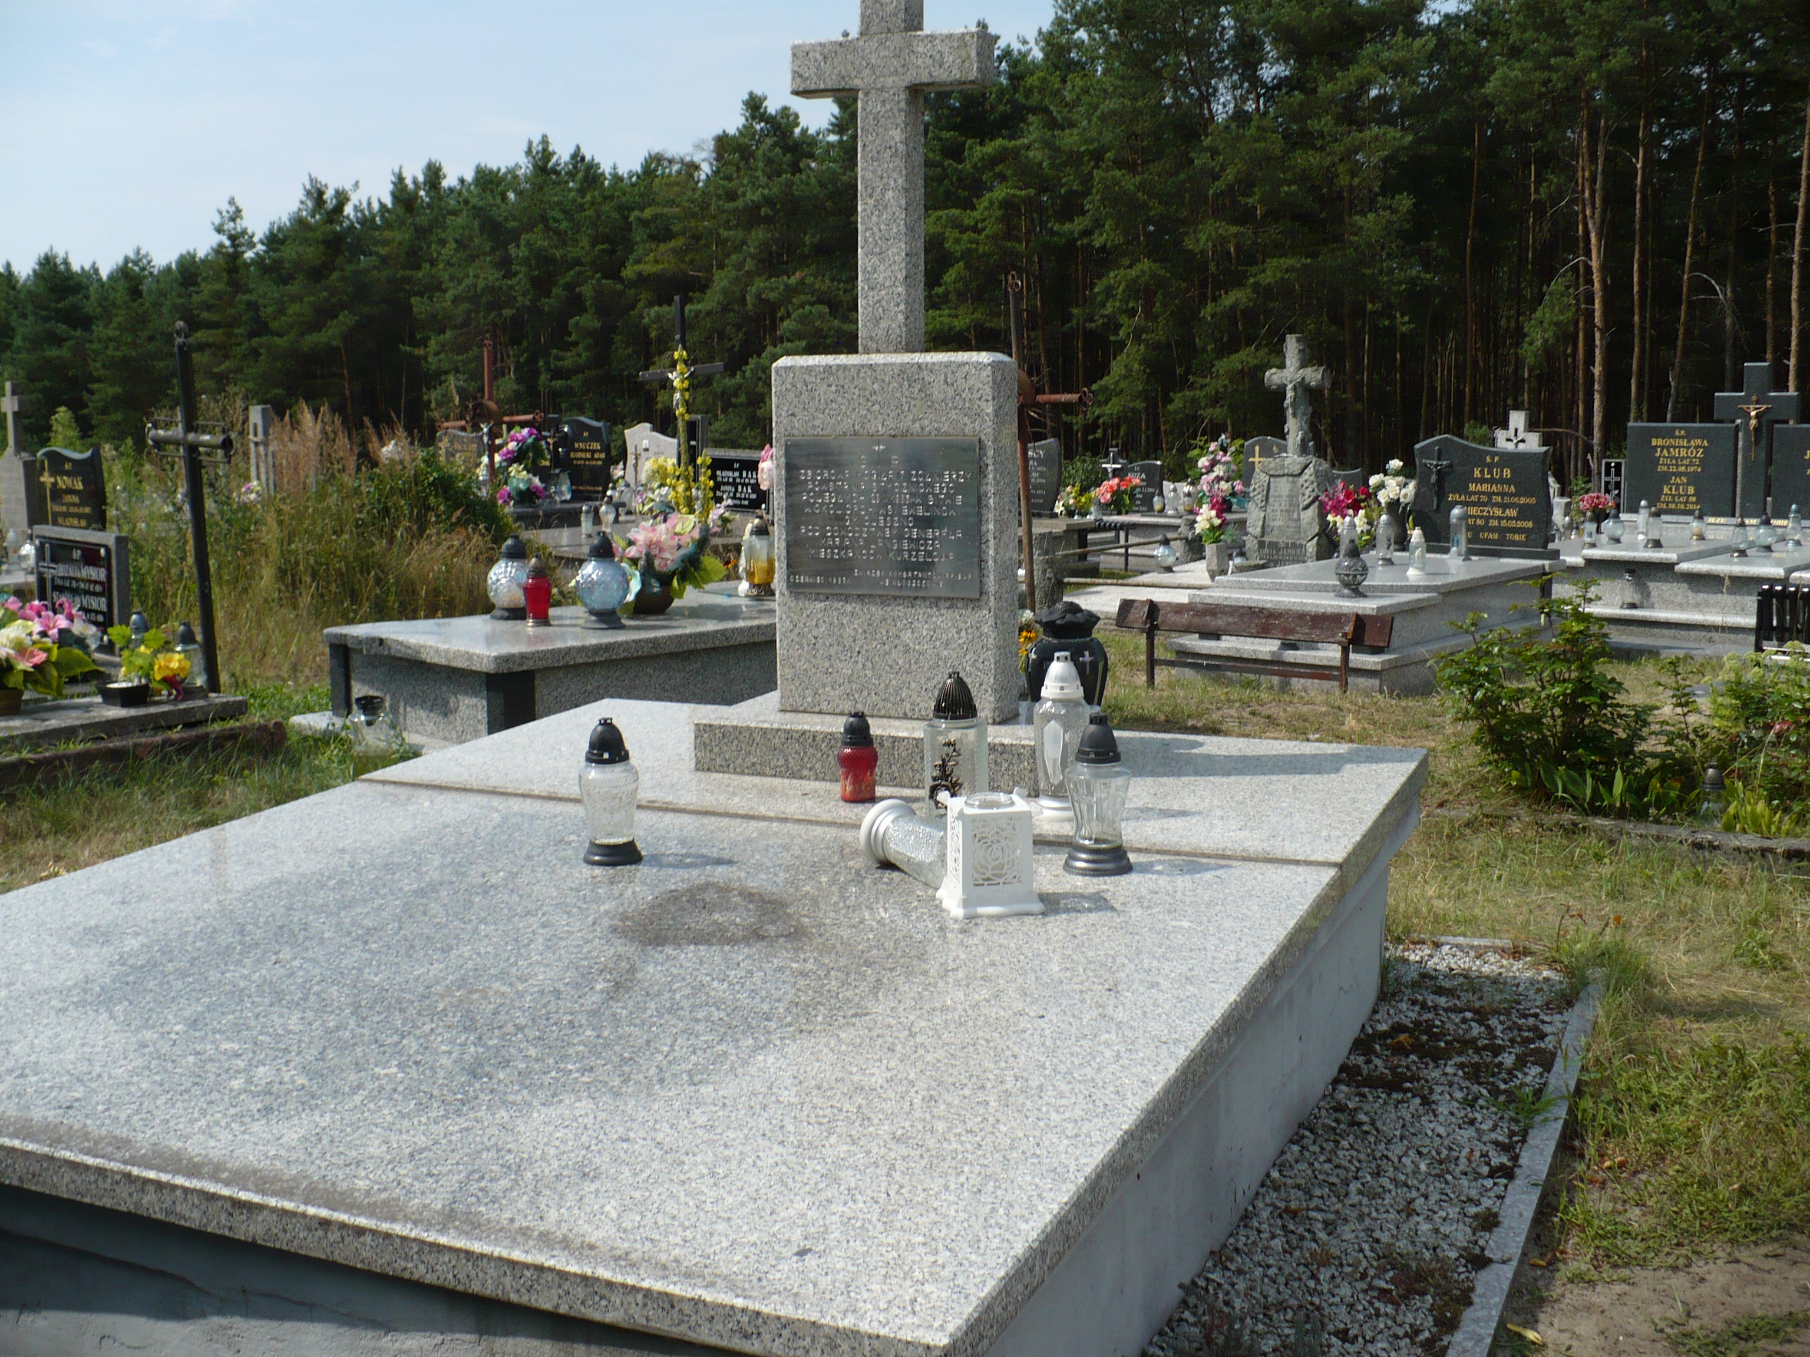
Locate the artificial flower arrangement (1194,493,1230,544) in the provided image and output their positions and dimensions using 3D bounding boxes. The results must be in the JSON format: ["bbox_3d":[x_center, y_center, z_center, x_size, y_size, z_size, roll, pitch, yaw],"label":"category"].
[{"bbox_3d":[1.701,-0.888,10.700,0.190,0.280,0.180,8,13,42],"label":"artificial flower arrangement"}]

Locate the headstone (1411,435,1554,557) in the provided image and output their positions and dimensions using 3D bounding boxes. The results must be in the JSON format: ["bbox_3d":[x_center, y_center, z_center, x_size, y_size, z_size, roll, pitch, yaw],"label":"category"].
[{"bbox_3d":[3.452,-1.107,11.563,0.800,0.680,0.100,7,11,39],"label":"headstone"}]

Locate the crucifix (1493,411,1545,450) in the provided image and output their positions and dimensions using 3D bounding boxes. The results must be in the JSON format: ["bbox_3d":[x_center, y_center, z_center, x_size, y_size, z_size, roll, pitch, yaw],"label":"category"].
[{"bbox_3d":[4.758,-1.825,15.000,0.340,0.550,0.100,6,10,40],"label":"crucifix"}]

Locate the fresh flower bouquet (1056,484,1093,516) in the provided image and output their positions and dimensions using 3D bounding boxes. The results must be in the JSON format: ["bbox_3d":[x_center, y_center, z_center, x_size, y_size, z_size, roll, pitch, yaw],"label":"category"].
[{"bbox_3d":[1.118,-1.183,12.800,0.250,0.215,0.200,8,13,42],"label":"fresh flower bouquet"}]

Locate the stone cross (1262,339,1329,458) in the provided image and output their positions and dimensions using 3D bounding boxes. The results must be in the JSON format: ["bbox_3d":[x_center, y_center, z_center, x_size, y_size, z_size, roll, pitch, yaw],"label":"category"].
[{"bbox_3d":[2.328,-1.664,11.500,0.370,0.730,0.150,8,13,42],"label":"stone cross"}]

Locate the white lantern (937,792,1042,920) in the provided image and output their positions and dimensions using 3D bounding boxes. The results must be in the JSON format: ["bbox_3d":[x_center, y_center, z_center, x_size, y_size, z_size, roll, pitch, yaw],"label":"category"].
[{"bbox_3d":[0.138,0.284,3.163,0.143,0.165,0.143,-4,10,-16],"label":"white lantern"}]

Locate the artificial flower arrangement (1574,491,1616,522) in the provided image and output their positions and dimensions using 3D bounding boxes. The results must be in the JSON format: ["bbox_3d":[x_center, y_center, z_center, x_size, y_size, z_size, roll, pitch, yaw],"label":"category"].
[{"bbox_3d":[4.615,-1.148,12.925,0.250,0.200,0.230,7,11,39],"label":"artificial flower arrangement"}]

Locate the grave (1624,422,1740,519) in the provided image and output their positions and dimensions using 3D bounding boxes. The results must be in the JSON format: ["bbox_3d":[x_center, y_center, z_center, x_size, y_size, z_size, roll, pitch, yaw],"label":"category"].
[{"bbox_3d":[5.100,-1.364,12.697,0.670,0.600,0.080,7,11,39],"label":"grave"}]

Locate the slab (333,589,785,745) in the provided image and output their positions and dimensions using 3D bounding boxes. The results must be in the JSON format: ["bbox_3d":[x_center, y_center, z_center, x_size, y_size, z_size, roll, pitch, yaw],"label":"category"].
[{"bbox_3d":[-1.033,-0.054,7.718,1.190,0.374,2.150,7,11,44],"label":"slab"}]

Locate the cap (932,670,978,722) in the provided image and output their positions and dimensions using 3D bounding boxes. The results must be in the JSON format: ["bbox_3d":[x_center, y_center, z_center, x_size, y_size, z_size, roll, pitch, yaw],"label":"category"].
[{"bbox_3d":[0.089,0.030,3.416,0.080,0.083,0.080,0,8,0],"label":"cap"}]

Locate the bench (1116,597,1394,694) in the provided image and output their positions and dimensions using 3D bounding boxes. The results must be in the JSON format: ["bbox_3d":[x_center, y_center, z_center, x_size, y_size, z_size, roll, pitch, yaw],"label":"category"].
[{"bbox_3d":[1.479,-0.103,8.290,1.287,0.398,0.220,6,10,37],"label":"bench"}]

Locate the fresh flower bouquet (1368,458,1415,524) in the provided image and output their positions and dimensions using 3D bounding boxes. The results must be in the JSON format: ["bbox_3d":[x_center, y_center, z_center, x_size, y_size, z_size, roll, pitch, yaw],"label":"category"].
[{"bbox_3d":[2.960,-1.130,11.755,0.280,0.380,0.260,7,11,39],"label":"fresh flower bouquet"}]

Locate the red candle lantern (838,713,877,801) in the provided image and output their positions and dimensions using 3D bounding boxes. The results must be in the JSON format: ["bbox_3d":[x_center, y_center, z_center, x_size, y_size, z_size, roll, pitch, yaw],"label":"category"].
[{"bbox_3d":[-0.103,0.173,4.267,0.088,0.195,0.088,0,8,0],"label":"red candle lantern"}]

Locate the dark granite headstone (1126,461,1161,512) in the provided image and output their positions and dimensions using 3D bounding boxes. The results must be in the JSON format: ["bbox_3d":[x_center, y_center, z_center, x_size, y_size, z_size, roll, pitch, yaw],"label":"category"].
[{"bbox_3d":[2.058,-1.641,16.566,0.345,0.455,0.090,7,11,38],"label":"dark granite headstone"}]

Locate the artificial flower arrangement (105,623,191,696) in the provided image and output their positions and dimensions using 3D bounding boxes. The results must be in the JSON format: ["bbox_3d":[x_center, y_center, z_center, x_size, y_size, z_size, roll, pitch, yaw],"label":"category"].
[{"bbox_3d":[-2.857,-0.067,7.300,0.290,0.270,0.220,8,13,44],"label":"artificial flower arrangement"}]

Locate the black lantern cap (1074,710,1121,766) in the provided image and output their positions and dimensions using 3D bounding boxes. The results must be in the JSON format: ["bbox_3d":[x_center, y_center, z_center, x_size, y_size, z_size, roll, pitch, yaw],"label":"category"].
[{"bbox_3d":[0.337,0.101,3.360,0.080,0.084,0.080,-1,9,0],"label":"black lantern cap"}]

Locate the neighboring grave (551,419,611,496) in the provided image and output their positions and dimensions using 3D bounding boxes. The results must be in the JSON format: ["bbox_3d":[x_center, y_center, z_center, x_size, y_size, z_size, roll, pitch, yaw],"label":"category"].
[{"bbox_3d":[-2.670,-1.829,16.200,0.620,0.720,0.100,7,11,43],"label":"neighboring grave"}]

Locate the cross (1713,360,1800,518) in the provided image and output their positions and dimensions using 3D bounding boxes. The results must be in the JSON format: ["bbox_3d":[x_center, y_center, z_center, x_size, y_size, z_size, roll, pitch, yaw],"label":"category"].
[{"bbox_3d":[4.844,-1.359,11.000,0.440,0.890,0.090,8,13,42],"label":"cross"}]

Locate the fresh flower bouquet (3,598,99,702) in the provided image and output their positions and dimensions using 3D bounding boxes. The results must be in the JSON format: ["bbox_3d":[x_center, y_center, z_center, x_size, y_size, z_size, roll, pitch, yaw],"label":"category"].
[{"bbox_3d":[-3.256,-0.108,7.214,0.480,0.410,0.420,7,11,44],"label":"fresh flower bouquet"}]

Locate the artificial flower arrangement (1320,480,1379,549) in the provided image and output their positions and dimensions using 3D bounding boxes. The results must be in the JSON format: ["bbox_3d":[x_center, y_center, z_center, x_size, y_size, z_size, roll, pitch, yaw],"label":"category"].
[{"bbox_3d":[2.724,-1.006,11.871,0.330,0.390,0.290,7,11,39],"label":"artificial flower arrangement"}]

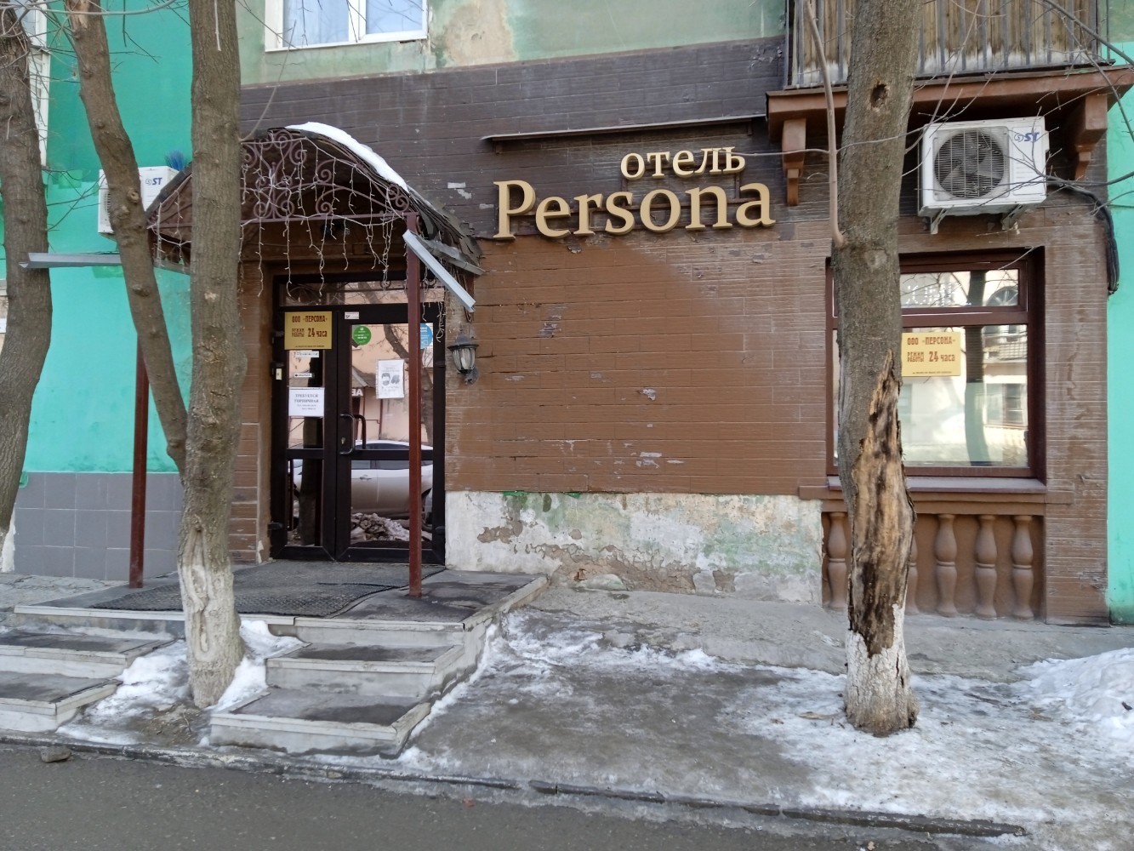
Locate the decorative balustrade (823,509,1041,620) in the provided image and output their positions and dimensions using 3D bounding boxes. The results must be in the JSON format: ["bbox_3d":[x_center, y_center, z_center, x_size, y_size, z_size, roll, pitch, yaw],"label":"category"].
[{"bbox_3d":[2.442,0.918,6.204,1.385,0.667,0.160,0,-1,13],"label":"decorative balustrade"}]

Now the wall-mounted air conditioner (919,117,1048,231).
[{"bbox_3d":[2.631,-1.628,5.853,0.721,0.562,0.270,0,-1,13],"label":"wall-mounted air conditioner"}]

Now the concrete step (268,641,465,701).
[{"bbox_3d":[-1.051,1.274,4.857,0.900,0.152,0.430,0,-1,13],"label":"concrete step"}]

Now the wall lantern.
[{"bbox_3d":[-0.743,-0.487,6.662,0.220,0.362,0.300,0,-1,13],"label":"wall lantern"}]

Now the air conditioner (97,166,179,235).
[{"bbox_3d":[-3.351,-1.750,7.264,0.617,0.501,0.260,0,-1,13],"label":"air conditioner"}]

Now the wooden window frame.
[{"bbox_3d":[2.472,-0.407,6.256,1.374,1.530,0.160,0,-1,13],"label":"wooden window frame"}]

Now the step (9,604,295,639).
[{"bbox_3d":[-2.365,1.141,5.349,1.780,0.145,0.250,0,-1,13],"label":"step"}]

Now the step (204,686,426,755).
[{"bbox_3d":[-1.157,1.416,4.397,0.935,0.147,0.490,0,-1,13],"label":"step"}]

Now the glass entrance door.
[{"bbox_3d":[-1.648,0.054,7.196,1.480,2.050,0.100,0,-1,13],"label":"glass entrance door"}]

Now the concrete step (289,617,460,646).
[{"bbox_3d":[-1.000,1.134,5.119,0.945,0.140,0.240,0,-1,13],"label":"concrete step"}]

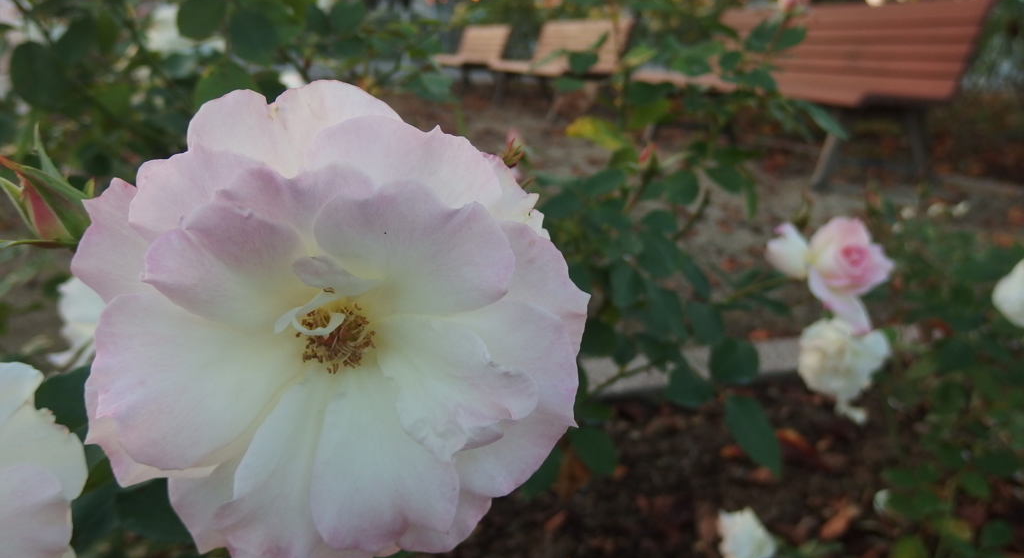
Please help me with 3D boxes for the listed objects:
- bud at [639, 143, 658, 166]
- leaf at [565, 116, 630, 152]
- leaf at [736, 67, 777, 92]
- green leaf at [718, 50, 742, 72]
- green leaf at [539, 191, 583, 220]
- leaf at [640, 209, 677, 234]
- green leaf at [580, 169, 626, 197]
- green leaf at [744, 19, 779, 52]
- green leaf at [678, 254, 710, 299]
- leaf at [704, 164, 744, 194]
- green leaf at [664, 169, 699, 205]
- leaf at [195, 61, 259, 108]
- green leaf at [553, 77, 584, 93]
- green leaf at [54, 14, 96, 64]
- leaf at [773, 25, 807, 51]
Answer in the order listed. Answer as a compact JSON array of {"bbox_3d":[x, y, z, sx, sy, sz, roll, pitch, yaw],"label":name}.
[{"bbox_3d":[0.087,-0.077,0.470,0.014,0.018,0.013,2,19,10],"label":"bud"},{"bbox_3d":[0.065,-0.110,0.560,0.048,0.023,0.028,2,18,6],"label":"leaf"},{"bbox_3d":[0.205,-0.168,0.620,0.029,0.019,0.024,6,19,17],"label":"leaf"},{"bbox_3d":[0.145,-0.144,0.490,0.016,0.015,0.010,4,19,15],"label":"green leaf"},{"bbox_3d":[0.031,-0.047,0.470,0.028,0.019,0.014,0,18,4],"label":"green leaf"},{"bbox_3d":[0.093,-0.037,0.470,0.023,0.017,0.013,2,19,11],"label":"leaf"},{"bbox_3d":[0.067,-0.072,0.550,0.034,0.015,0.026,2,18,7],"label":"green leaf"},{"bbox_3d":[0.212,-0.207,0.630,0.025,0.027,0.020,6,19,17],"label":"green leaf"},{"bbox_3d":[0.116,-0.001,0.470,0.020,0.029,0.014,3,19,14],"label":"green leaf"},{"bbox_3d":[0.164,-0.077,0.570,0.028,0.018,0.024,5,19,15],"label":"leaf"},{"bbox_3d":[0.108,-0.059,0.470,0.022,0.023,0.012,3,19,13],"label":"green leaf"},{"bbox_3d":[-0.181,-0.119,0.470,0.033,0.037,0.025,-7,19,-19],"label":"leaf"},{"bbox_3d":[0.049,-0.169,0.640,0.027,0.012,0.024,1,18,4],"label":"green leaf"},{"bbox_3d":[-0.283,-0.155,0.480,0.027,0.033,0.014,-11,21,-27],"label":"green leaf"},{"bbox_3d":[0.237,-0.206,0.630,0.023,0.021,0.020,6,19,19],"label":"leaf"}]

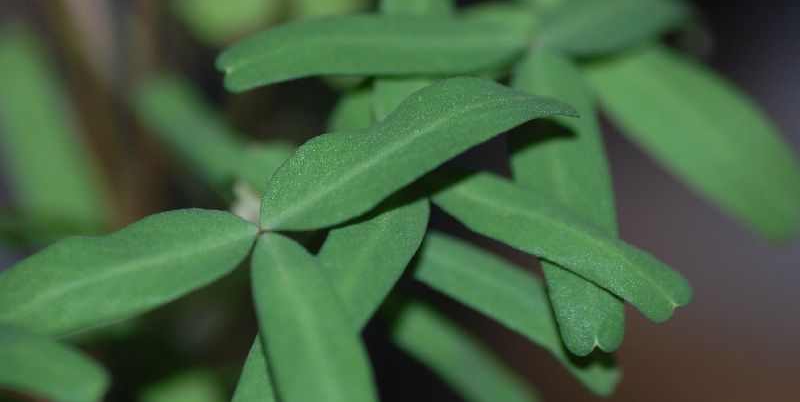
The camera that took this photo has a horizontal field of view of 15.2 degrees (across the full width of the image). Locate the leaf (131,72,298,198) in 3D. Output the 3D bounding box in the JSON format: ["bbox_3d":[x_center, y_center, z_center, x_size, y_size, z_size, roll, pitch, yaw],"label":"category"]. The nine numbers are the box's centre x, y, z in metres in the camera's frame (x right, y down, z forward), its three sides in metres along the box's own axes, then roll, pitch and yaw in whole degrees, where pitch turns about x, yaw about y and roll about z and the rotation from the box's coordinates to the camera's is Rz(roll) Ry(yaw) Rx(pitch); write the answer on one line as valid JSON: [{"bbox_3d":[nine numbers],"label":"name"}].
[{"bbox_3d":[-0.023,-0.008,0.361,0.009,0.004,0.026,-22,38,-27],"label":"leaf"}]

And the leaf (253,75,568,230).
[{"bbox_3d":[0.002,-0.005,0.332,0.036,0.005,0.011,-23,49,-5],"label":"leaf"}]

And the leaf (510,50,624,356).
[{"bbox_3d":[0.019,0.000,0.344,0.011,0.004,0.037,-7,66,-2],"label":"leaf"}]

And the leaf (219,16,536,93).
[{"bbox_3d":[-0.002,-0.017,0.348,0.037,0.004,0.009,-4,41,-14],"label":"leaf"}]

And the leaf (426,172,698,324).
[{"bbox_3d":[0.017,0.005,0.338,0.032,0.004,0.009,25,46,14],"label":"leaf"}]

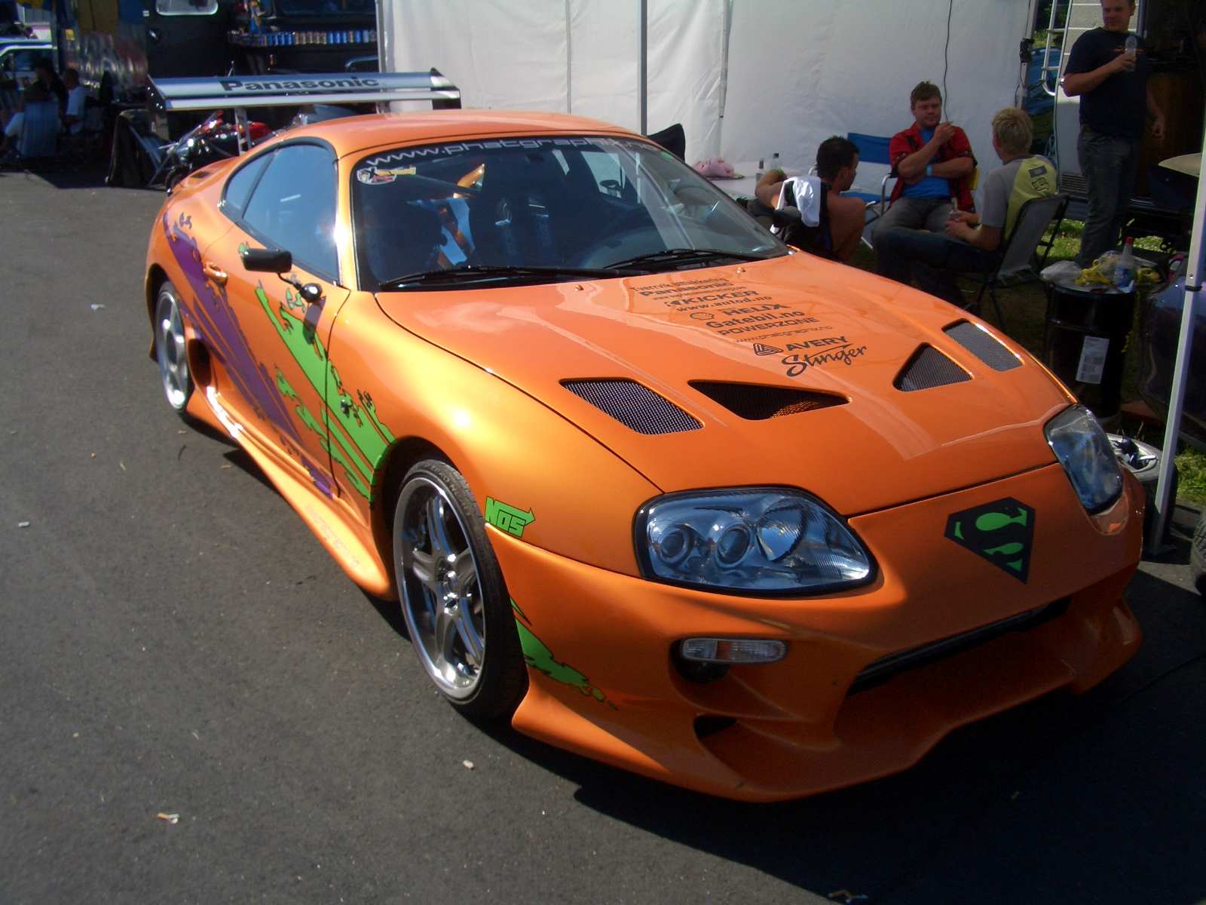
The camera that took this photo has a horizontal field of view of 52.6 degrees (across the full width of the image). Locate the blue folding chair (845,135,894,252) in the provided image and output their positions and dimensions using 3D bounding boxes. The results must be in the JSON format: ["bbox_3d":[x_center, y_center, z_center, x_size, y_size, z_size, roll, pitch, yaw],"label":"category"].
[{"bbox_3d":[1.466,-1.354,7.269,0.620,0.970,0.560,-15,23,-39],"label":"blue folding chair"}]

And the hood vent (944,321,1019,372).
[{"bbox_3d":[0.969,-0.273,3.131,0.130,0.035,0.323,3,30,-24],"label":"hood vent"}]

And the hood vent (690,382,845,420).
[{"bbox_3d":[0.369,-0.129,2.704,0.297,0.040,0.204,-15,40,-28],"label":"hood vent"}]

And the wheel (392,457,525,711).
[{"bbox_3d":[-0.285,0.293,2.866,0.240,0.625,0.625,-11,21,-30],"label":"wheel"}]

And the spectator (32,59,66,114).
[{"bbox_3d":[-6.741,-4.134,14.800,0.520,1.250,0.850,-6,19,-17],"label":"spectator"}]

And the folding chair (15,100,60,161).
[{"bbox_3d":[-6.821,-3.868,14.700,0.560,0.850,0.600,-6,19,-17],"label":"folding chair"}]

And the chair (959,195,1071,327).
[{"bbox_3d":[1.836,-0.793,5.809,0.540,0.850,0.480,15,23,38],"label":"chair"}]

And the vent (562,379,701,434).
[{"bbox_3d":[0.054,-0.095,2.588,0.185,0.035,0.295,-11,33,-31],"label":"vent"}]

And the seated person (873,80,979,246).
[{"bbox_3d":[1.781,-1.357,6.750,0.620,1.250,0.900,5,19,14],"label":"seated person"}]

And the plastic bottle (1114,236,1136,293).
[{"bbox_3d":[2.164,-0.778,5.050,0.076,0.235,0.076,0,19,0],"label":"plastic bottle"}]

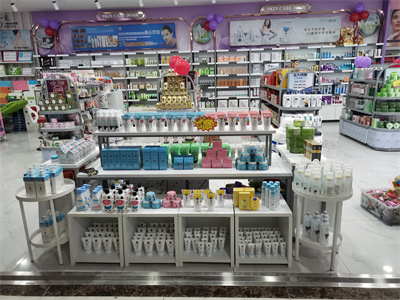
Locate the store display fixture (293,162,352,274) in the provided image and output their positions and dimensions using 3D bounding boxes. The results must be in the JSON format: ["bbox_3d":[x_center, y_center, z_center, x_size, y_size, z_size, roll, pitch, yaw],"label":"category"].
[{"bbox_3d":[0.870,0.457,2.186,0.399,0.706,0.399,-1,14,3],"label":"store display fixture"}]

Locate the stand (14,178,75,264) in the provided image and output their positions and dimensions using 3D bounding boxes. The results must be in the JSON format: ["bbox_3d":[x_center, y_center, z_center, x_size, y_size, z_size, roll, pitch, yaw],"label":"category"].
[{"bbox_3d":[-1.152,0.554,2.327,0.402,0.557,0.402,-1,14,3],"label":"stand"}]

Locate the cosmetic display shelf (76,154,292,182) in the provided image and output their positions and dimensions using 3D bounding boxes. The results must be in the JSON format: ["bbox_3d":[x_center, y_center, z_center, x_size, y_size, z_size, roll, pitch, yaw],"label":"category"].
[{"bbox_3d":[-0.112,0.137,2.561,1.628,0.054,0.603,-1,14,3],"label":"cosmetic display shelf"}]

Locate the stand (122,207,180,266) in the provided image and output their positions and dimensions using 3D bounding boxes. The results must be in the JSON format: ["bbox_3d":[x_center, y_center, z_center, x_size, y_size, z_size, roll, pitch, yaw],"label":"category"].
[{"bbox_3d":[-0.356,0.641,2.471,0.415,0.430,0.410,-1,13,3],"label":"stand"}]

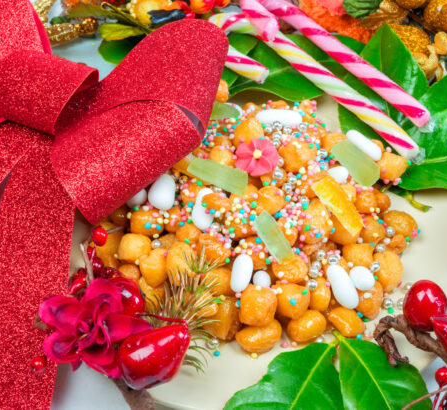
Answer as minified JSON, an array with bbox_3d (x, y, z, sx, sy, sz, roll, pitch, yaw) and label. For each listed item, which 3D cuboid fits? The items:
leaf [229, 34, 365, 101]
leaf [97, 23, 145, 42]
[{"bbox_3d":[0.042,-0.078,0.579,0.088,0.014,0.053,-14,51,-11],"label":"leaf"},{"bbox_3d":[-0.060,-0.102,0.598,0.029,0.008,0.016,2,50,1],"label":"leaf"}]

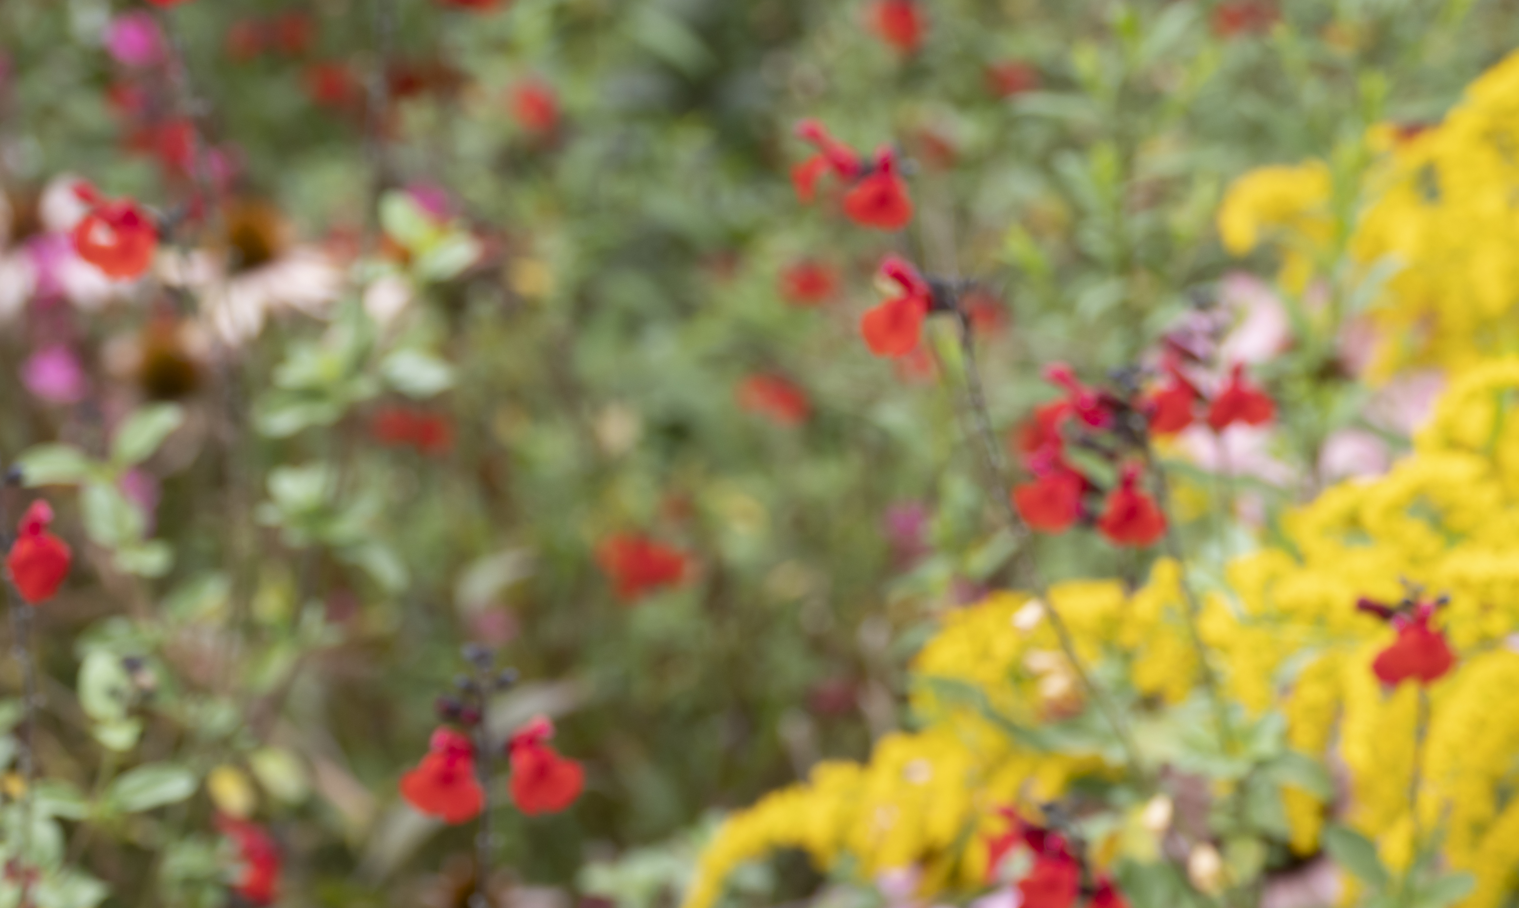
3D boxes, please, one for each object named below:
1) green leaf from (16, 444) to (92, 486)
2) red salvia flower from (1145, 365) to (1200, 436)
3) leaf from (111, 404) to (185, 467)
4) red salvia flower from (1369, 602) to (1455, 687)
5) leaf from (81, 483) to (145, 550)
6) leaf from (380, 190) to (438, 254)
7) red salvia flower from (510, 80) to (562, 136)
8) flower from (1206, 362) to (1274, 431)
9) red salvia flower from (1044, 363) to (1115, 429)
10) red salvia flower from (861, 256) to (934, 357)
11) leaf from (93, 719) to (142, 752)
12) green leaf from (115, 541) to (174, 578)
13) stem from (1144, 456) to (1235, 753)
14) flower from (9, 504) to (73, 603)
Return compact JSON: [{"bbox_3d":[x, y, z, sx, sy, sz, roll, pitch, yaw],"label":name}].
[{"bbox_3d":[-0.232,0.004,1.300,0.026,0.007,0.014,-2,41,-7],"label":"green leaf"},{"bbox_3d":[0.124,-0.016,1.183,0.018,0.022,0.019,8,21,20],"label":"red salvia flower"},{"bbox_3d":[-0.194,-0.006,1.250,0.026,0.005,0.013,-35,62,-14],"label":"leaf"},{"bbox_3d":[0.193,0.056,1.170,0.025,0.026,0.024,1,14,3],"label":"red salvia flower"},{"bbox_3d":[-0.213,0.020,1.300,0.017,0.007,0.023,-5,64,-3],"label":"leaf"},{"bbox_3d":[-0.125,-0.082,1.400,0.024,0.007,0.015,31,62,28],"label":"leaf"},{"bbox_3d":[-0.094,-0.146,1.653,0.019,0.021,0.018,0,20,0],"label":"red salvia flower"},{"bbox_3d":[0.142,-0.017,1.163,0.020,0.021,0.018,-3,20,-9],"label":"flower"},{"bbox_3d":[0.097,-0.018,1.200,0.025,0.020,0.015,-8,16,-29],"label":"red salvia flower"},{"bbox_3d":[0.039,-0.042,1.123,0.020,0.027,0.019,-16,26,-38],"label":"red salvia flower"},{"bbox_3d":[-0.198,0.087,1.220,0.016,0.009,0.012,-3,14,-11],"label":"leaf"},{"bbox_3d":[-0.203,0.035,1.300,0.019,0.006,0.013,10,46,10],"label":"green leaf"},{"bbox_3d":[0.133,0.046,1.220,0.008,0.098,0.007,-16,12,0],"label":"stem"},{"bbox_3d":[-0.219,0.030,1.200,0.019,0.030,0.022,-2,14,-9],"label":"flower"}]

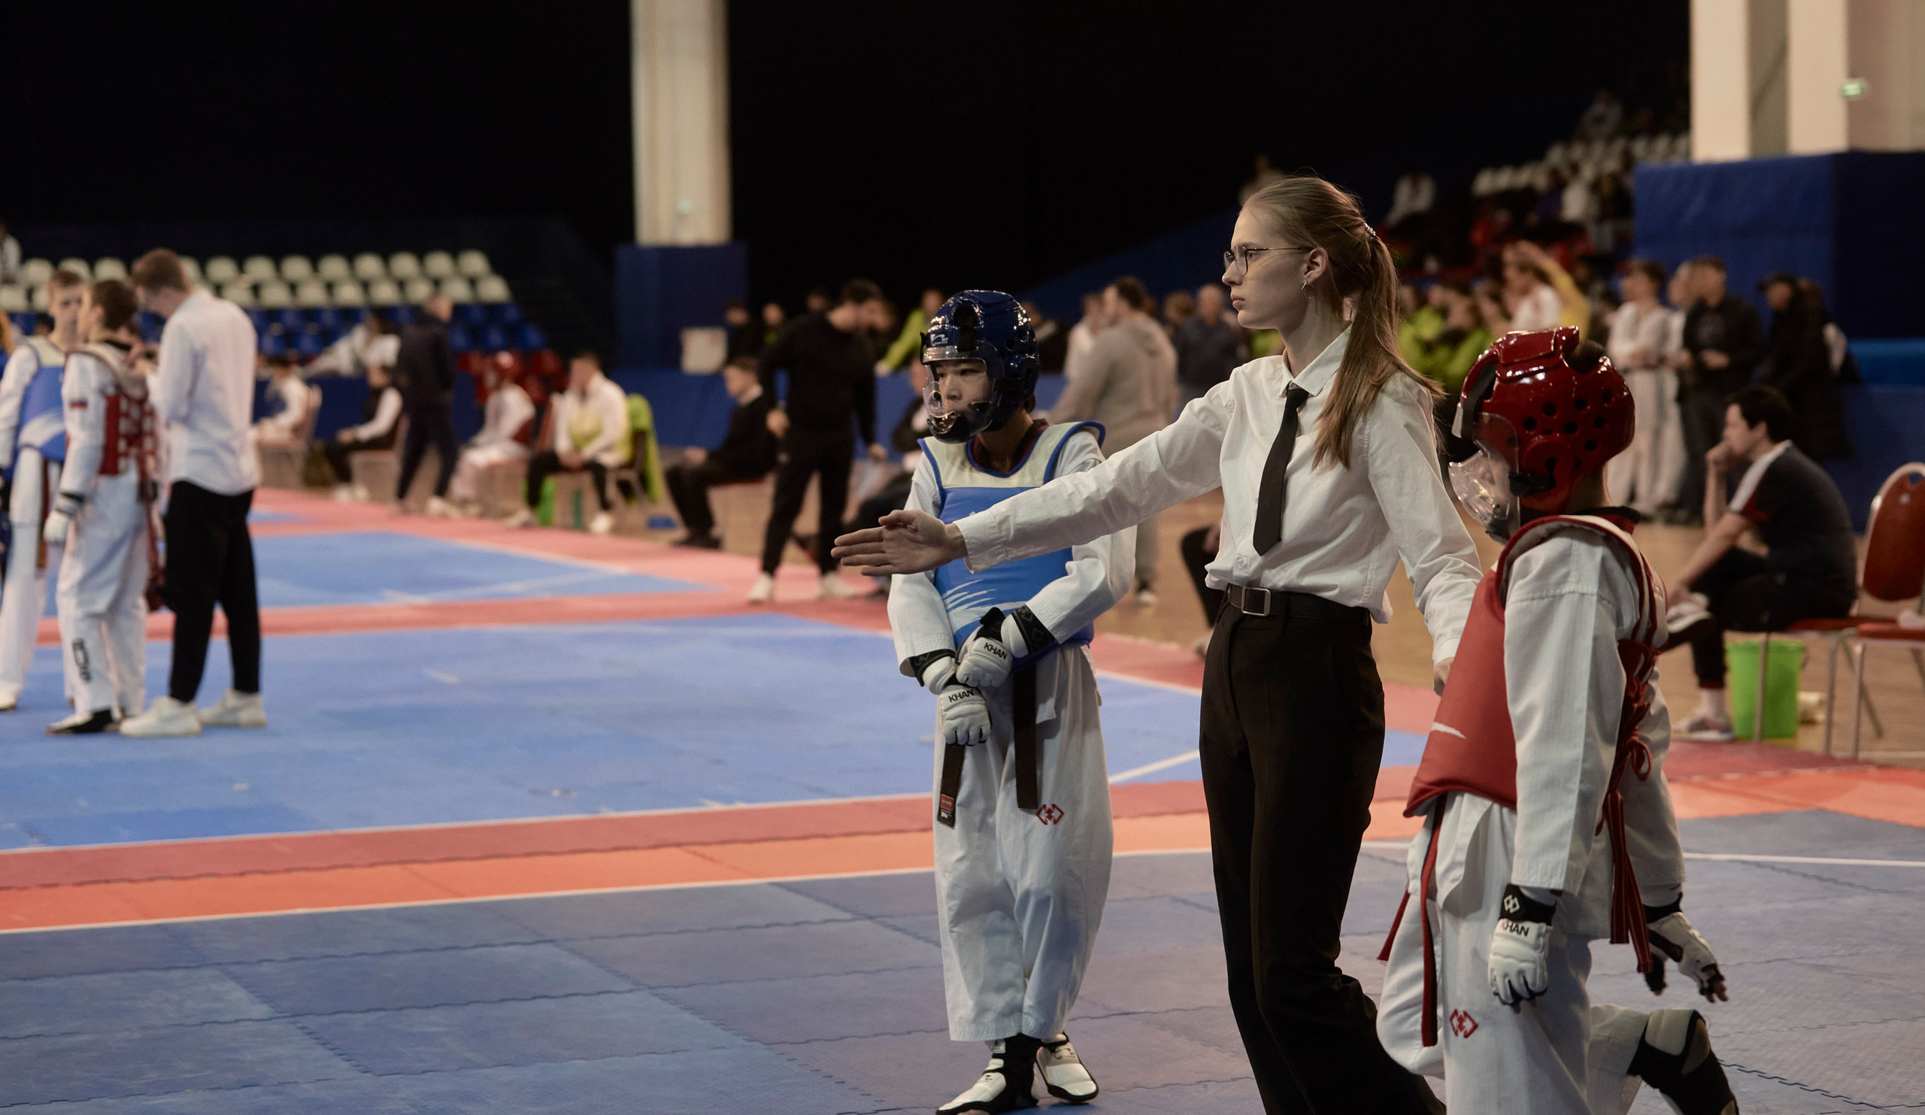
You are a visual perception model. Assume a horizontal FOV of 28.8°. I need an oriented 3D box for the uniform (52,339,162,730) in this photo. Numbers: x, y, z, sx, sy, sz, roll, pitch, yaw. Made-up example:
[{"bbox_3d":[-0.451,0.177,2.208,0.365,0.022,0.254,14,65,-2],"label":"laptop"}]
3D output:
[{"bbox_3d":[-3.121,-0.099,13.650,0.340,1.376,0.440,2,4,31],"label":"uniform"}]

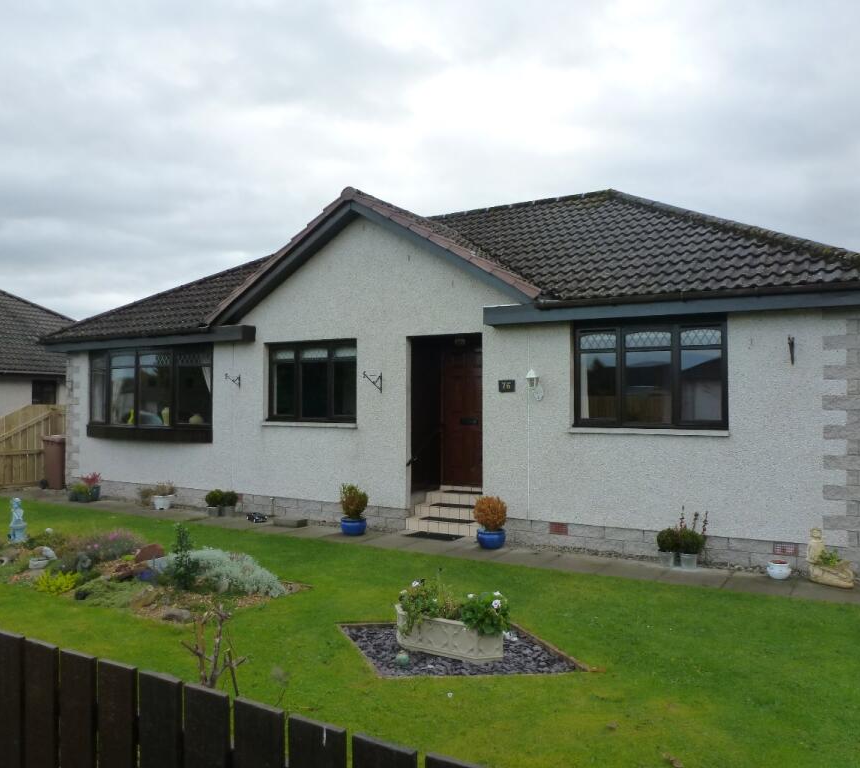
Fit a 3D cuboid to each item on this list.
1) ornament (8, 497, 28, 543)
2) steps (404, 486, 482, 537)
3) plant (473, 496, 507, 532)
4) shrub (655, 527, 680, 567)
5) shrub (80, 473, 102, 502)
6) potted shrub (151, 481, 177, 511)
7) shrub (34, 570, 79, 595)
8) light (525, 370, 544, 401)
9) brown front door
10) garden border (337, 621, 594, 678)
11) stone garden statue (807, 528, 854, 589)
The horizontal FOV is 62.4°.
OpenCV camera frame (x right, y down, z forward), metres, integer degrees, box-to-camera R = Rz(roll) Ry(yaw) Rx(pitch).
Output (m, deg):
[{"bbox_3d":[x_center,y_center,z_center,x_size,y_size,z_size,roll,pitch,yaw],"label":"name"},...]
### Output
[{"bbox_3d":[-5.100,1.683,8.800,0.230,0.560,0.220,0,-1,-18],"label":"ornament"},{"bbox_3d":[0.393,1.738,9.752,1.120,0.510,0.970,-1,-1,30],"label":"steps"},{"bbox_3d":[0.735,1.572,8.568,0.390,0.415,0.390,0,-1,0],"label":"plant"},{"bbox_3d":[2.589,1.777,7.740,0.270,0.420,0.270,0,-1,29],"label":"shrub"},{"bbox_3d":[-5.944,1.806,12.450,0.360,0.500,0.340,0,-1,29],"label":"shrub"},{"bbox_3d":[-4.330,1.791,11.533,0.410,0.447,0.400,0,-1,29],"label":"potted shrub"},{"bbox_3d":[-3.398,1.788,6.460,0.390,0.190,0.330,0,-1,-28],"label":"shrub"},{"bbox_3d":[1.255,0.005,8.512,0.160,0.370,0.270,0,-1,29],"label":"light"},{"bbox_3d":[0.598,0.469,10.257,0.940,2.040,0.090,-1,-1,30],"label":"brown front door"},{"bbox_3d":[0.166,1.862,4.989,1.662,0.080,1.139,0,-1,-5],"label":"garden border"},{"bbox_3d":[3.916,1.685,6.944,0.420,0.510,0.260,-1,-2,35],"label":"stone garden statue"}]

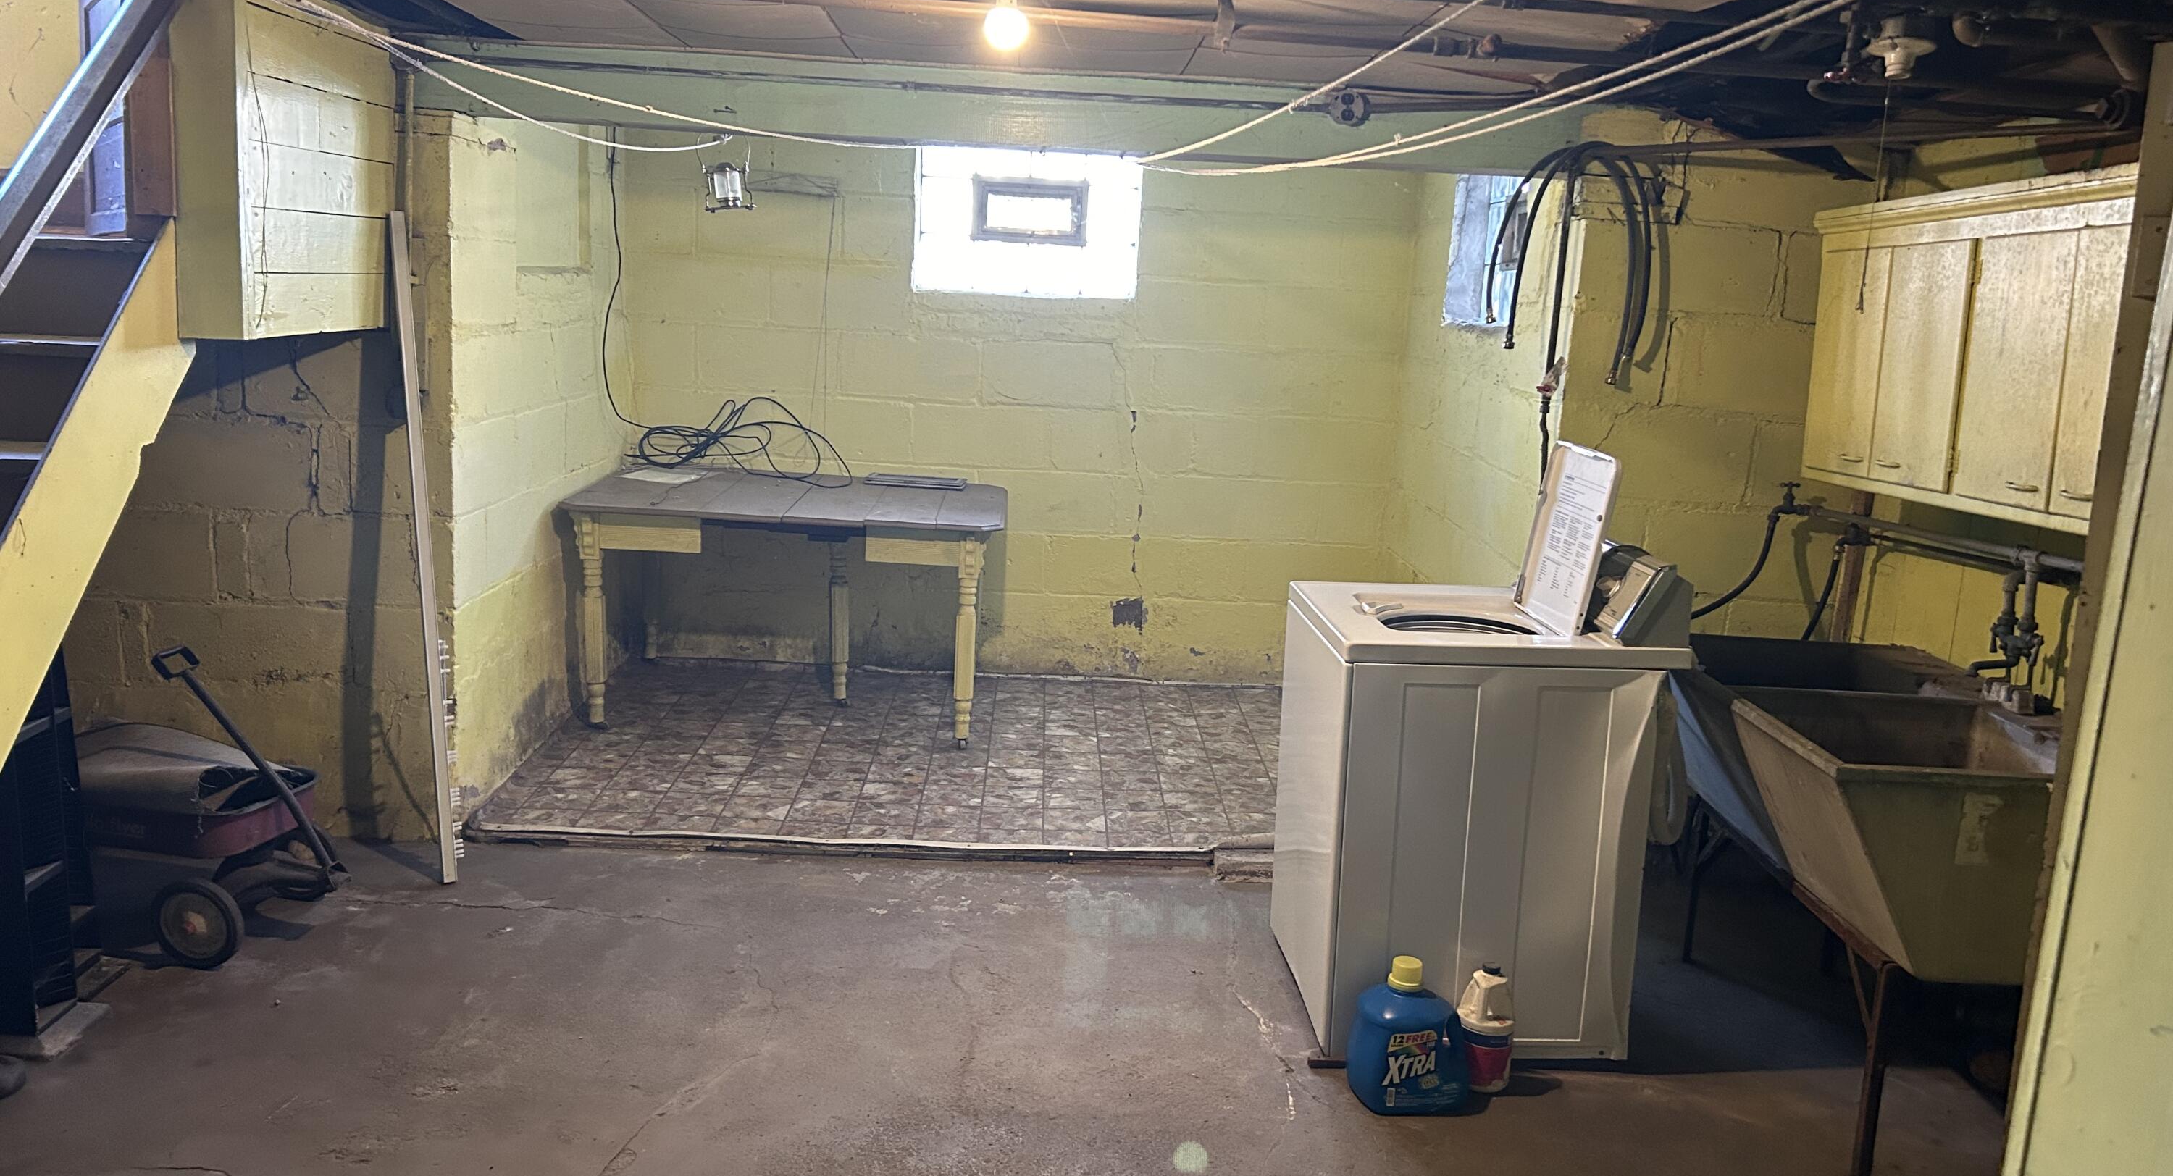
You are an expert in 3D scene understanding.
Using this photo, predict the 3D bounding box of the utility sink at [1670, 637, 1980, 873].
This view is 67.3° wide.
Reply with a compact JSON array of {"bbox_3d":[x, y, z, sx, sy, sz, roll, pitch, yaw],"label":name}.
[{"bbox_3d":[1.638,0.364,3.701,0.640,0.390,0.580,3,10,1],"label":"utility sink"}]

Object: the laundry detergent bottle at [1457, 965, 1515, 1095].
[{"bbox_3d":[0.826,0.905,3.381,0.110,0.250,0.108,4,11,9],"label":"laundry detergent bottle"}]

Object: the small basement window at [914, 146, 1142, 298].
[{"bbox_3d":[-0.220,-1.360,5.969,0.820,0.560,0.100,2,10,-2],"label":"small basement window"}]

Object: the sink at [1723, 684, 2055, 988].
[{"bbox_3d":[1.617,0.465,3.149,0.640,0.390,0.590,3,10,1],"label":"sink"}]

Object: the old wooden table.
[{"bbox_3d":[-1.030,0.045,5.750,1.420,0.760,1.080,2,10,-2],"label":"old wooden table"}]

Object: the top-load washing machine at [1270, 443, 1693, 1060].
[{"bbox_3d":[0.859,0.320,3.694,0.705,1.290,0.690,2,10,-3],"label":"top-load washing machine"}]

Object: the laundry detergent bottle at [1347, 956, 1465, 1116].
[{"bbox_3d":[0.646,0.894,3.290,0.232,0.290,0.130,4,10,7],"label":"laundry detergent bottle"}]

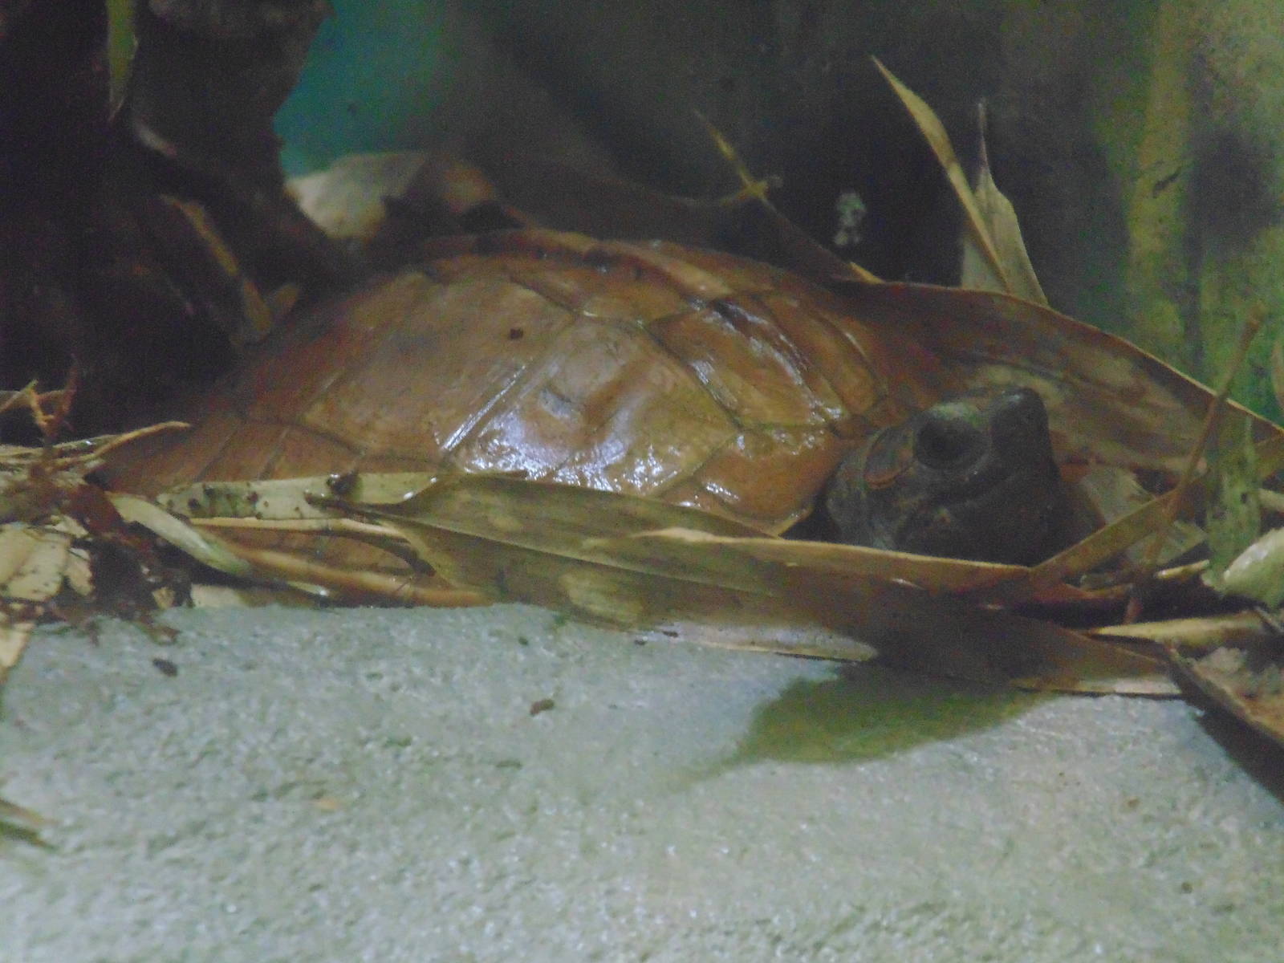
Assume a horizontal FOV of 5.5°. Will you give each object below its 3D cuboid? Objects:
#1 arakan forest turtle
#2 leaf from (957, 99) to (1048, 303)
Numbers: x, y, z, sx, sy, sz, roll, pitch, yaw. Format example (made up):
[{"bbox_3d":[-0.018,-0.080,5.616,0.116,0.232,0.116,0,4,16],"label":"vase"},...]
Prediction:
[{"bbox_3d":[-0.012,-0.017,3.394,0.276,0.092,0.165,3,12,34],"label":"arakan forest turtle"},{"bbox_3d":[0.096,-0.068,3.480,0.022,0.065,0.010,-9,13,2],"label":"leaf"}]

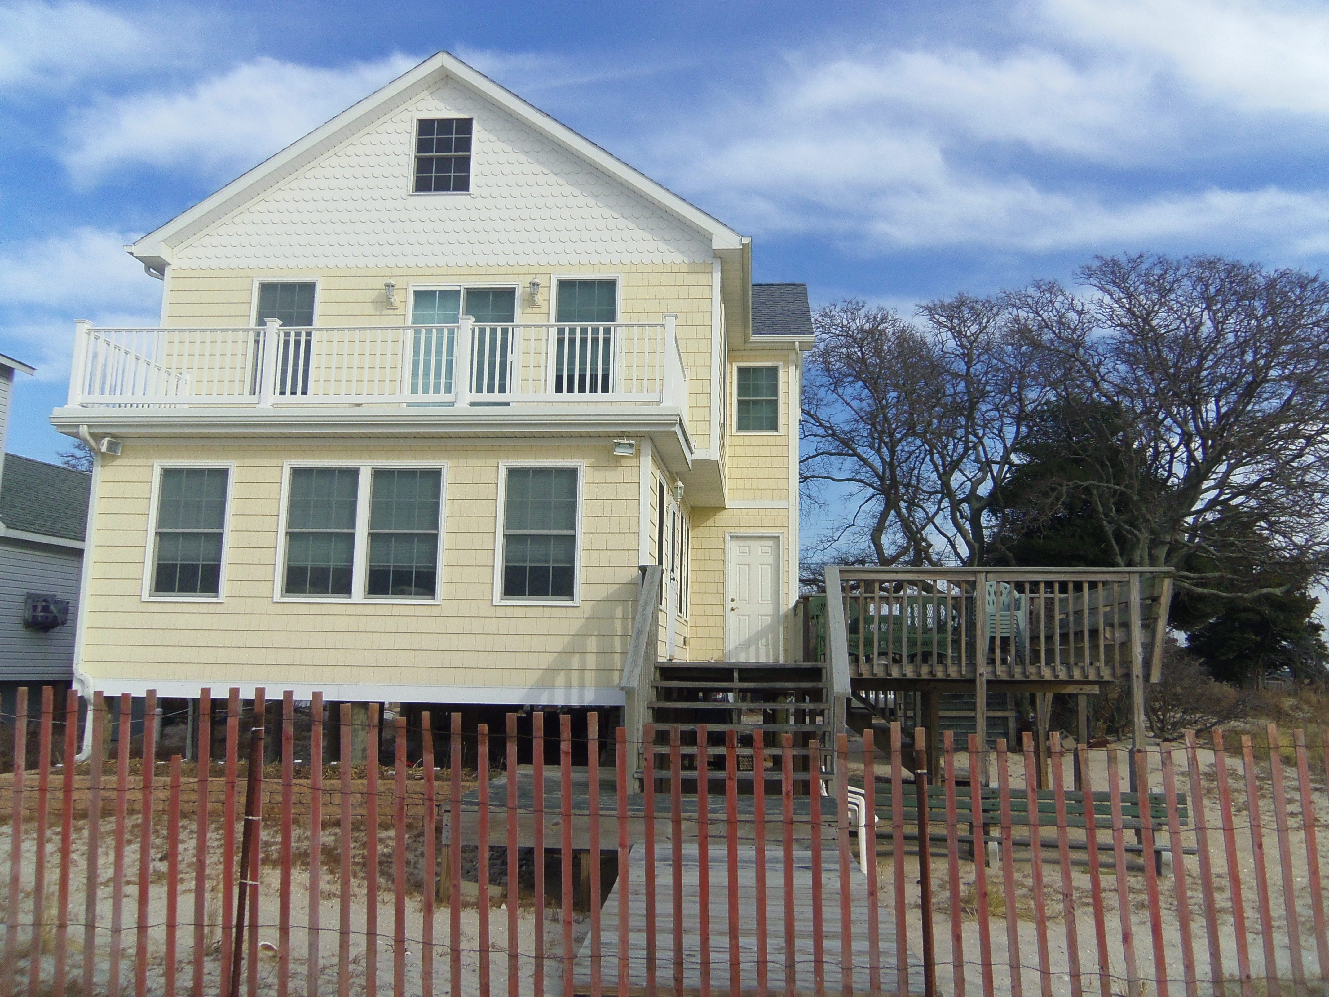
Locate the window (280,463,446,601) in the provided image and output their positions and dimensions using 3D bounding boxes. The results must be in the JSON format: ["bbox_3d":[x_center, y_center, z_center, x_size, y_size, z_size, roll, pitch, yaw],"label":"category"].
[{"bbox_3d":[-3.248,0.356,11.520,1.820,1.510,0.120,0,-9,4],"label":"window"}]

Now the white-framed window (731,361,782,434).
[{"bbox_3d":[1.533,-1.634,17.613,0.820,1.210,0.100,0,-9,4],"label":"white-framed window"}]

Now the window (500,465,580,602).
[{"bbox_3d":[-1.320,0.378,11.416,0.792,1.445,0.100,0,-8,5],"label":"window"}]

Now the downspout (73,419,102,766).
[{"bbox_3d":[-6.180,0.963,11.443,0.280,3.500,0.400,0,-9,4],"label":"downspout"}]

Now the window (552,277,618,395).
[{"bbox_3d":[-1.014,-2.083,13.820,0.798,1.544,0.100,0,-8,5],"label":"window"}]

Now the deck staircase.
[{"bbox_3d":[0.653,2.002,9.620,1.655,1.043,1.550,0,-8,5],"label":"deck staircase"}]

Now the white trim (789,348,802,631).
[{"bbox_3d":[2.099,-0.034,17.356,0.159,4.802,0.150,0,-8,5],"label":"white trim"}]

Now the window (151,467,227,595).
[{"bbox_3d":[-5.183,0.370,11.742,0.782,1.424,0.100,0,-8,5],"label":"window"}]

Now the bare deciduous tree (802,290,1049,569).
[{"bbox_3d":[6.073,0.323,25.681,6.200,9.800,5.400,0,-9,4],"label":"bare deciduous tree"}]

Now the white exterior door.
[{"bbox_3d":[1.437,1.605,17.120,0.850,2.060,0.110,0,-9,4],"label":"white exterior door"}]

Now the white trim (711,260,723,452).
[{"bbox_3d":[0.670,-1.805,13.670,0.126,2.529,0.130,0,-8,5],"label":"white trim"}]

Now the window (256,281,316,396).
[{"bbox_3d":[-4.984,-2.114,14.071,0.900,1.570,0.120,0,-9,4],"label":"window"}]

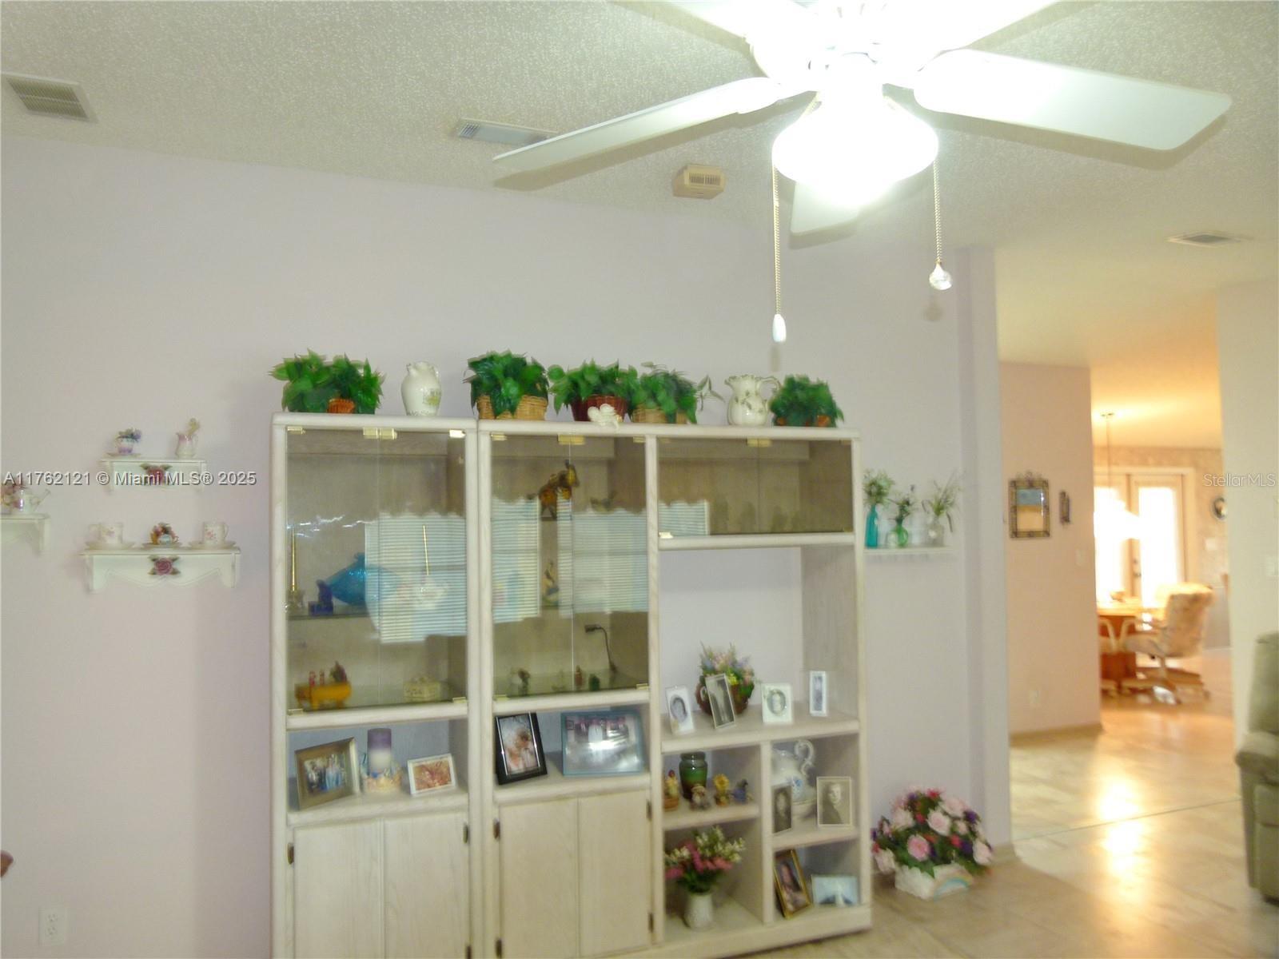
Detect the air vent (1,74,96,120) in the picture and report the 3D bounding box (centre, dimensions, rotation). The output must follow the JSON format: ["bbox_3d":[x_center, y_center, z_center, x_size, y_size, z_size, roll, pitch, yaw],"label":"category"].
[{"bbox_3d":[-1.762,-1.138,2.768,0.200,0.018,0.285,0,-2,-20],"label":"air vent"}]

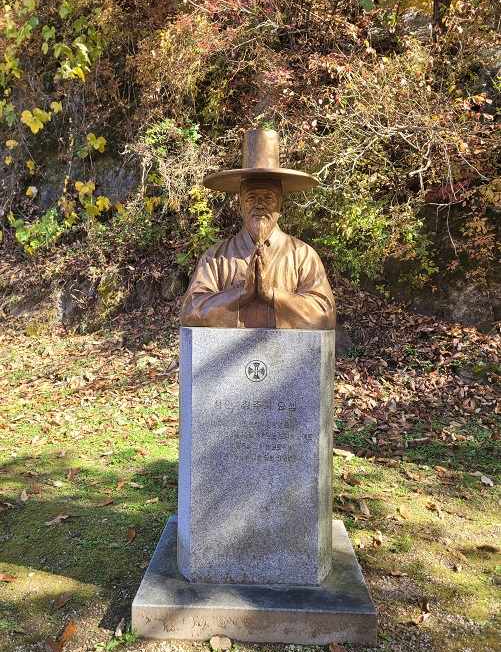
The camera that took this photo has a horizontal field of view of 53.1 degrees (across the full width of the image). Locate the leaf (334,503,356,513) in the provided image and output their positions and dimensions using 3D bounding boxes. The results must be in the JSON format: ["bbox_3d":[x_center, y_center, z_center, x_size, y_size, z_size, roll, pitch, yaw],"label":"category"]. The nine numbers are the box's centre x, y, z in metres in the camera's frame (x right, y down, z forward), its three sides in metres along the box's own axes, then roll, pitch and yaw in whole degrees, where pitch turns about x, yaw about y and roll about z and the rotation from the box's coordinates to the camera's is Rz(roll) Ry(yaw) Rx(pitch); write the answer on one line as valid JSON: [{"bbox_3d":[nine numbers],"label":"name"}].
[{"bbox_3d":[0.597,1.147,3.163,0.116,0.035,0.055,3,6,19],"label":"leaf"}]

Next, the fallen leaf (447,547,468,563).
[{"bbox_3d":[1.095,1.210,2.653,0.045,0.025,0.124,-2,6,-24],"label":"fallen leaf"}]

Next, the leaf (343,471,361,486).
[{"bbox_3d":[0.769,1.166,3.803,0.150,0.050,0.090,2,2,41],"label":"leaf"}]

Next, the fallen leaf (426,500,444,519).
[{"bbox_3d":[1.167,1.155,3.161,0.050,0.035,0.154,-1,6,-15],"label":"fallen leaf"}]

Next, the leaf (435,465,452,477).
[{"bbox_3d":[1.456,1.095,3.797,0.055,0.035,0.128,-3,7,-35],"label":"leaf"}]

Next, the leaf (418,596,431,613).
[{"bbox_3d":[0.774,1.238,2.232,0.055,0.045,0.080,3,6,19],"label":"leaf"}]

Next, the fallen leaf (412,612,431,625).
[{"bbox_3d":[0.741,1.264,2.169,0.112,0.030,0.045,0,2,-31],"label":"fallen leaf"}]

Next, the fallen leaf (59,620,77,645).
[{"bbox_3d":[-0.742,1.248,2.041,0.050,0.025,0.121,1,6,0],"label":"fallen leaf"}]

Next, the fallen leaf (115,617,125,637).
[{"bbox_3d":[-0.542,1.250,2.086,0.045,0.045,0.090,1,2,6],"label":"fallen leaf"}]

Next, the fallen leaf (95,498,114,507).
[{"bbox_3d":[-0.930,1.130,3.213,0.107,0.020,0.050,-5,8,-43],"label":"fallen leaf"}]

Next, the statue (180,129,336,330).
[{"bbox_3d":[0.043,-0.449,2.413,0.733,0.915,0.539,1,2,1],"label":"statue"}]

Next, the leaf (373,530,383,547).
[{"bbox_3d":[0.709,1.183,2.795,0.045,0.040,0.126,3,6,20],"label":"leaf"}]

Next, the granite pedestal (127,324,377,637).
[{"bbox_3d":[0.033,0.634,2.429,0.980,1.250,0.876,1,2,1],"label":"granite pedestal"}]

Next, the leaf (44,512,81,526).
[{"bbox_3d":[-1.158,1.192,3.096,0.200,0.040,0.090,0,2,-34],"label":"leaf"}]

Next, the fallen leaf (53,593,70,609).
[{"bbox_3d":[-0.852,1.243,2.269,0.055,0.025,0.100,2,2,31],"label":"fallen leaf"}]

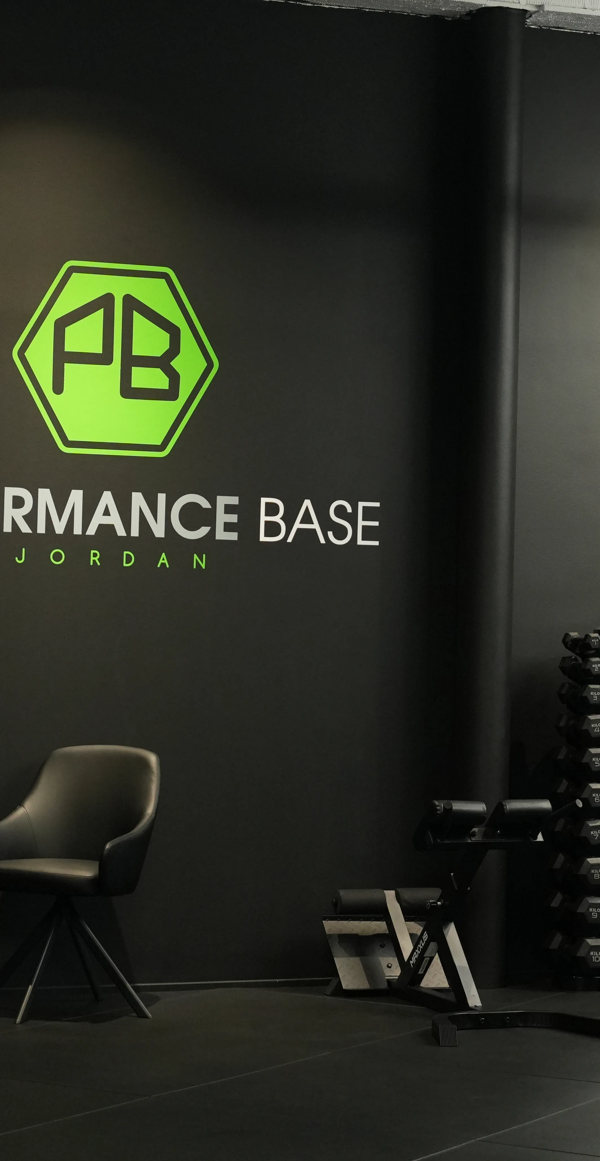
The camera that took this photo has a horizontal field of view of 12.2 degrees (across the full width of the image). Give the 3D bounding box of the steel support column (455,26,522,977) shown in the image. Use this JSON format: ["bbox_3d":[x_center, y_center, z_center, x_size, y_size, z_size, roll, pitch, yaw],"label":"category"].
[{"bbox_3d":[0.670,-0.290,9.930,0.191,3.437,0.191,1,0,0],"label":"steel support column"}]

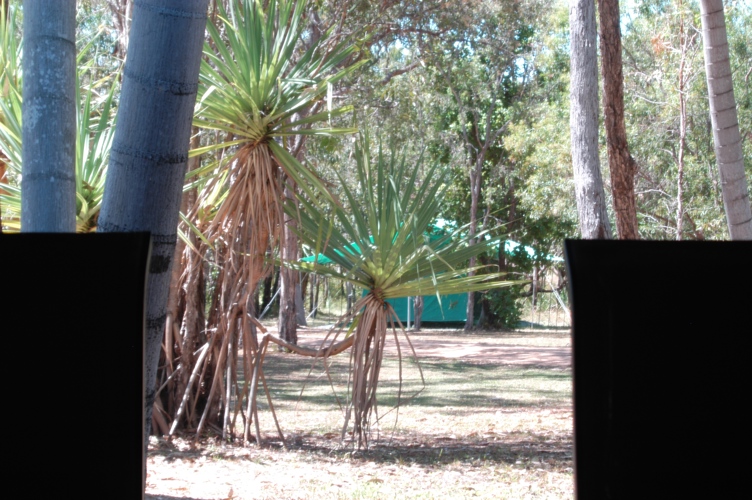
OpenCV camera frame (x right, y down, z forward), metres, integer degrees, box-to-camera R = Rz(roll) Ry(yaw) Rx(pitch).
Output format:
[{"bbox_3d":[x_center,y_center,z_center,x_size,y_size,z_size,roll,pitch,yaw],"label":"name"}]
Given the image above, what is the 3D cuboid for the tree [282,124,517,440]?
[{"bbox_3d":[0.264,0.390,8.400,2.250,2.980,2.100,1,-1,0],"label":"tree"}]

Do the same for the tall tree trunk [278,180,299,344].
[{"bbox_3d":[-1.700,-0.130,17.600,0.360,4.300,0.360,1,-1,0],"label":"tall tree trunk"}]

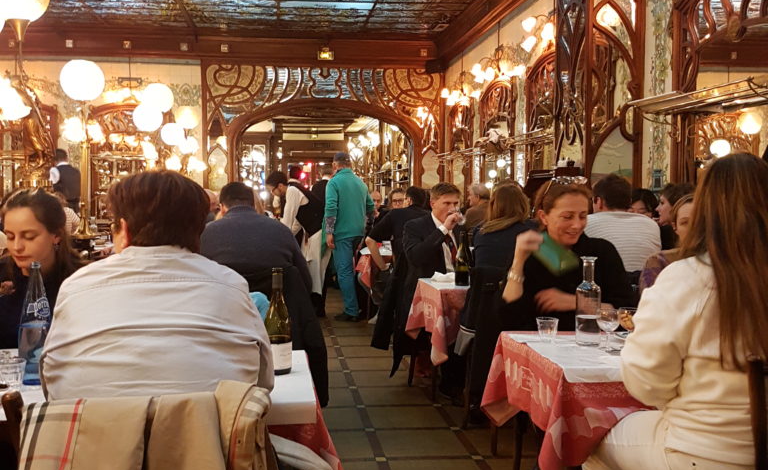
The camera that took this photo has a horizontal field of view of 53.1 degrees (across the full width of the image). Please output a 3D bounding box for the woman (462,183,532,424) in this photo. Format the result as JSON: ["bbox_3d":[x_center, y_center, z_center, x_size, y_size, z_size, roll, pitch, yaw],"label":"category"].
[{"bbox_3d":[0.607,0.382,3.970,0.480,1.310,0.760,0,3,-6],"label":"woman"}]

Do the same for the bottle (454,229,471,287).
[{"bbox_3d":[0.429,0.126,4.190,0.083,0.295,0.083,0,3,-8],"label":"bottle"}]

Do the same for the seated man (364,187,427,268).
[{"bbox_3d":[0.092,0.277,6.045,0.580,1.310,0.800,1,3,-14],"label":"seated man"}]

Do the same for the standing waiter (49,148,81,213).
[{"bbox_3d":[-3.934,-0.177,9.500,0.500,1.770,0.360,-2,4,-38],"label":"standing waiter"}]

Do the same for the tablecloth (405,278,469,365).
[{"bbox_3d":[0.687,0.641,4.341,0.950,0.750,0.580,0,3,-8],"label":"tablecloth"}]

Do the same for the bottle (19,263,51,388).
[{"bbox_3d":[-0.939,0.233,2.070,0.086,0.317,0.086,0,3,-8],"label":"bottle"}]

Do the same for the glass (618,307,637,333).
[{"bbox_3d":[0.787,0.308,2.460,0.076,0.130,0.076,0,3,-8],"label":"glass"}]

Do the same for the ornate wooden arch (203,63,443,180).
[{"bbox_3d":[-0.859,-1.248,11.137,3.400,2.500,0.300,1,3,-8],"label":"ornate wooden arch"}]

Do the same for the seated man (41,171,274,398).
[{"bbox_3d":[-0.521,0.501,1.834,0.510,1.310,0.760,-1,3,-12],"label":"seated man"}]

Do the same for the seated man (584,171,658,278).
[{"bbox_3d":[1.166,0.375,4.077,0.540,1.370,0.780,1,3,-15],"label":"seated man"}]

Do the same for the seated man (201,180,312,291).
[{"bbox_3d":[-0.677,0.383,3.748,0.600,1.300,0.800,1,3,-8],"label":"seated man"}]

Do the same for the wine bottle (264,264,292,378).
[{"bbox_3d":[-0.288,0.230,2.099,0.080,0.298,0.080,1,3,-8],"label":"wine bottle"}]

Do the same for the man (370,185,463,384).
[{"bbox_3d":[0.344,0.338,4.971,0.600,1.320,0.780,0,3,-27],"label":"man"}]

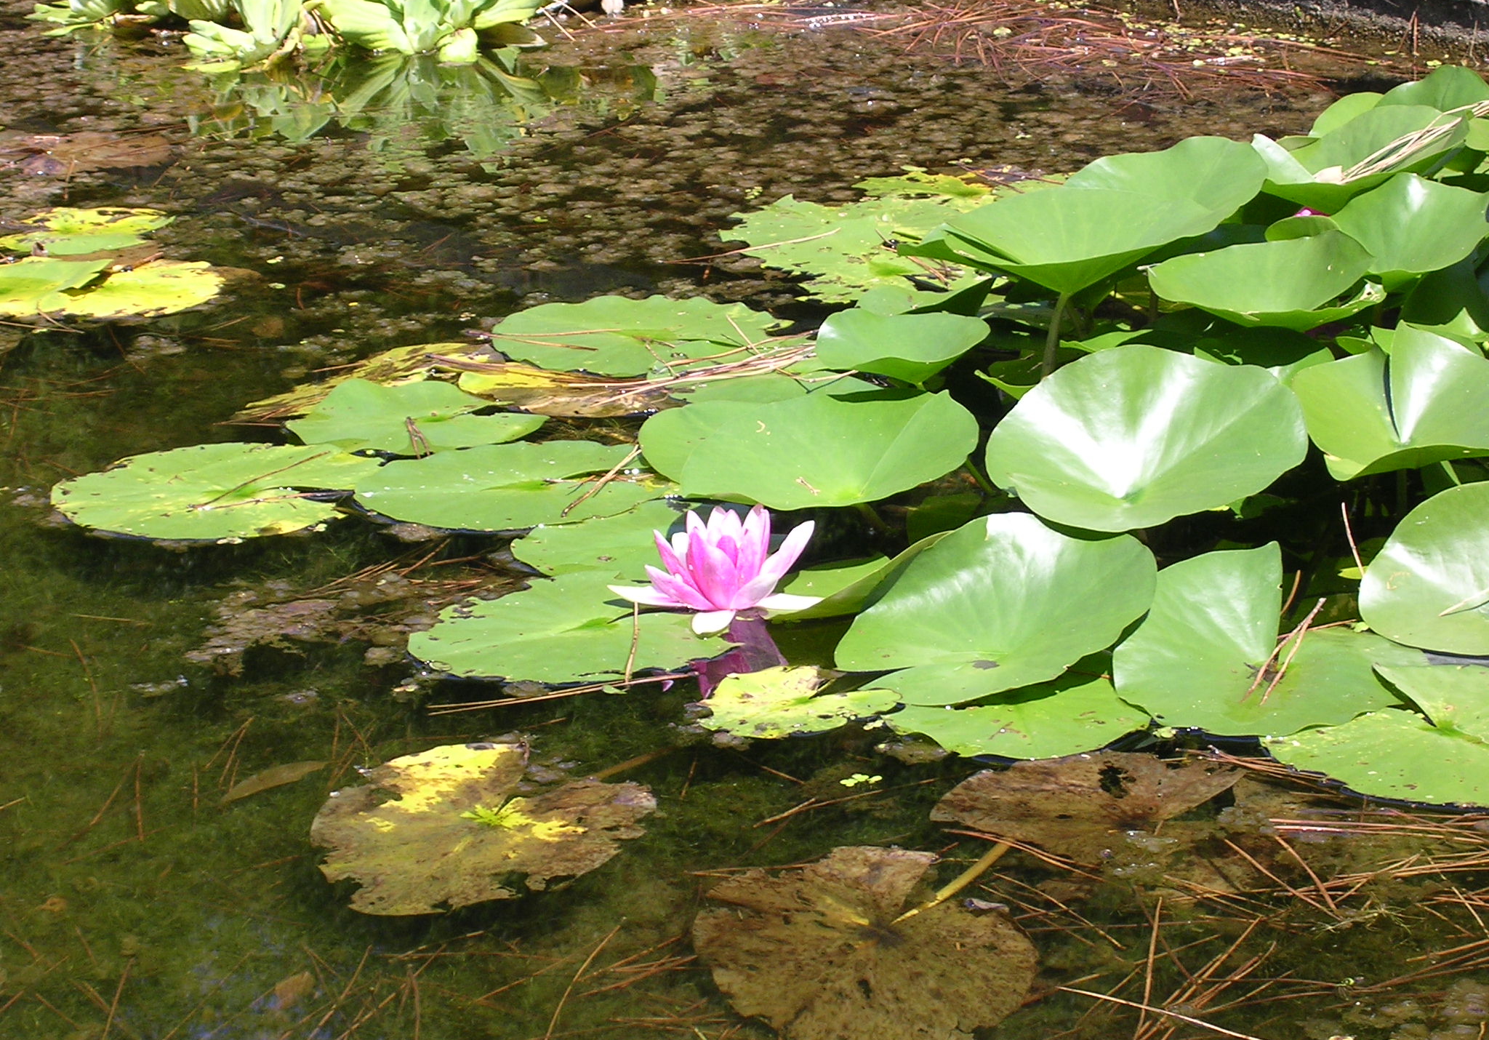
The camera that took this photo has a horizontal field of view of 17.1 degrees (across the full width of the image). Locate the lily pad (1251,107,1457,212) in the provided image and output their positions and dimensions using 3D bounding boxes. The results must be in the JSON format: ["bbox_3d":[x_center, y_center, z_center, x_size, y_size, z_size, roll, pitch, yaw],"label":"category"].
[{"bbox_3d":[0.506,-0.276,4.083,0.172,0.060,0.175,0,27,0],"label":"lily pad"}]

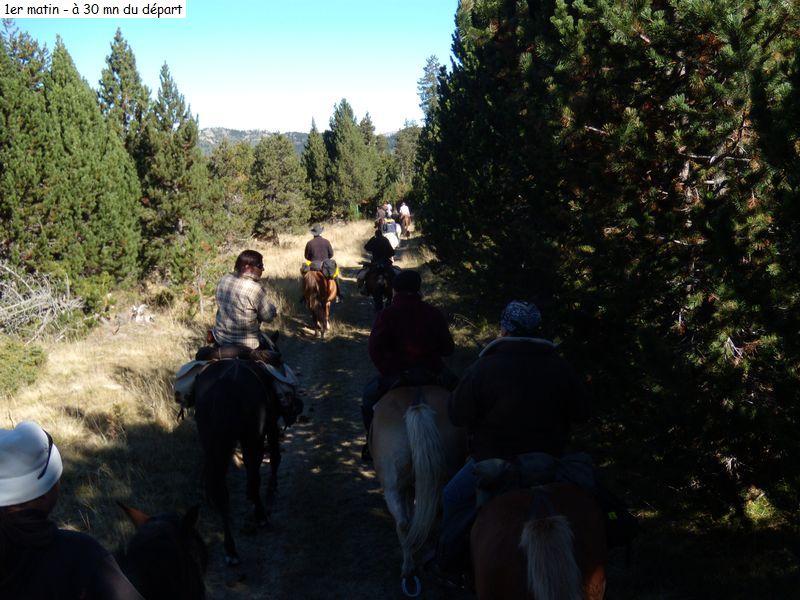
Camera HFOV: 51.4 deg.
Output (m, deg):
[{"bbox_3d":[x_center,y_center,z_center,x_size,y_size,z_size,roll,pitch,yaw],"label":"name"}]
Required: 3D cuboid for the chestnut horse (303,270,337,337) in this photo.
[{"bbox_3d":[-1.627,-0.053,17.700,0.620,1.650,2.200,1,6,6],"label":"chestnut horse"}]

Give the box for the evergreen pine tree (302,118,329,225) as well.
[{"bbox_3d":[-5.688,-8.649,56.000,2.300,7.000,2.300,0,6,0],"label":"evergreen pine tree"}]

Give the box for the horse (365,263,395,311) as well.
[{"bbox_3d":[-0.443,-0.170,18.900,0.620,1.620,2.200,0,6,2],"label":"horse"}]

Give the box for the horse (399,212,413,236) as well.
[{"bbox_3d":[0.398,-4.628,51.000,0.620,1.600,2.200,0,6,3],"label":"horse"}]

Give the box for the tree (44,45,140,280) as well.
[{"bbox_3d":[-8.501,-3.773,23.000,2.800,7.000,2.800,0,6,0],"label":"tree"}]

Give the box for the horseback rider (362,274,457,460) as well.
[{"bbox_3d":[0.096,0.496,6.400,0.780,1.500,0.700,0,6,-3],"label":"horseback rider"}]

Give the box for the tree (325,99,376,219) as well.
[{"bbox_3d":[-3.451,-9.794,58.000,3.800,8.400,3.800,0,6,0],"label":"tree"}]

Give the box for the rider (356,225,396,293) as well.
[{"bbox_3d":[-0.478,-0.856,18.500,0.850,1.500,0.680,0,6,2],"label":"rider"}]

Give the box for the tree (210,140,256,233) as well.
[{"bbox_3d":[-7.291,-4.695,36.000,2.500,4.700,2.500,0,6,0],"label":"tree"}]

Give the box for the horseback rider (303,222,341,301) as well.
[{"bbox_3d":[-1.630,-0.789,17.500,0.800,1.680,0.680,1,6,5],"label":"horseback rider"}]

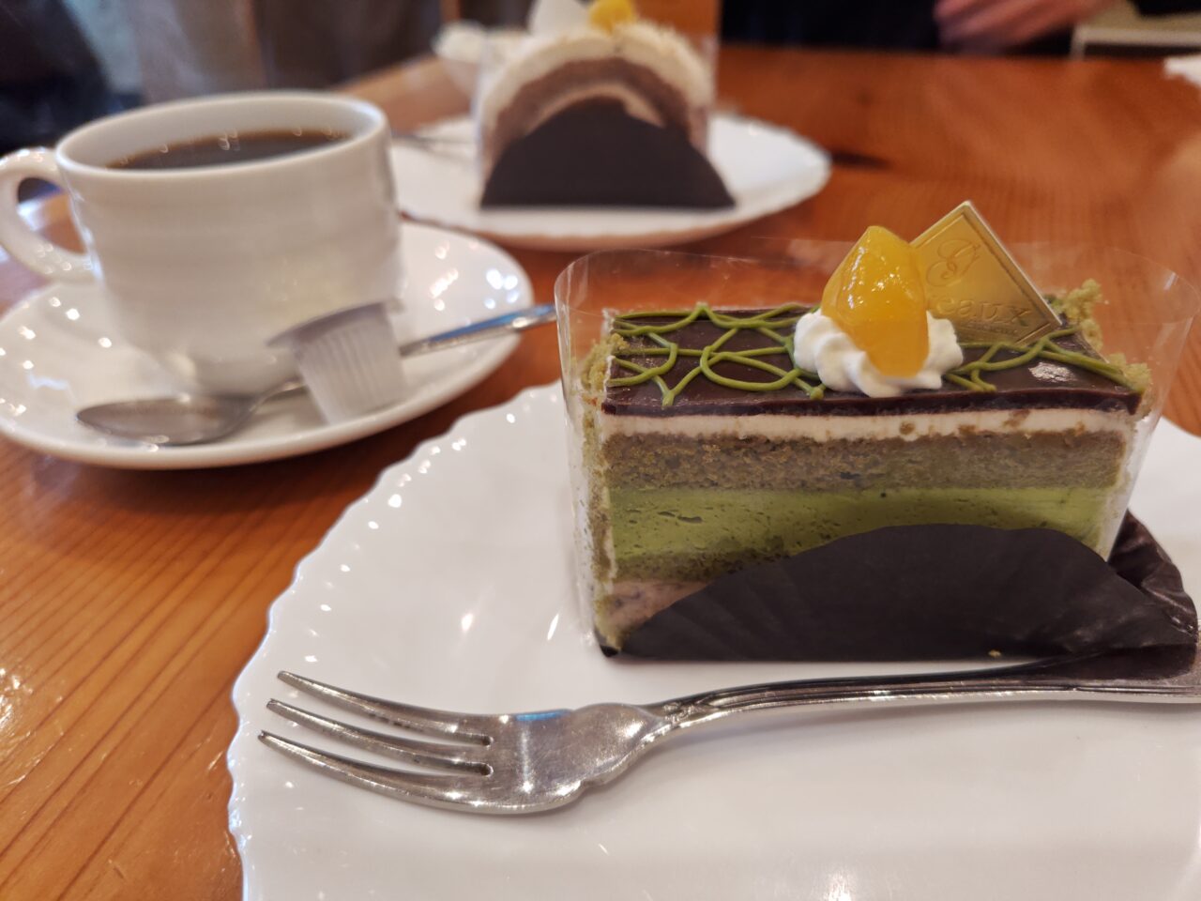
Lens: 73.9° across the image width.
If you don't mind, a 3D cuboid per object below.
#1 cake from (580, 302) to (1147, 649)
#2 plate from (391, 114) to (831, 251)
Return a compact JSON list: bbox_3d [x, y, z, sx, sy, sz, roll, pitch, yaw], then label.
[{"bbox_3d":[0.043,0.005,0.147,0.083,0.054,0.032,0,33,6],"label":"cake"},{"bbox_3d":[-0.001,-0.121,0.357,0.200,0.021,0.200,0,36,0],"label":"plate"}]

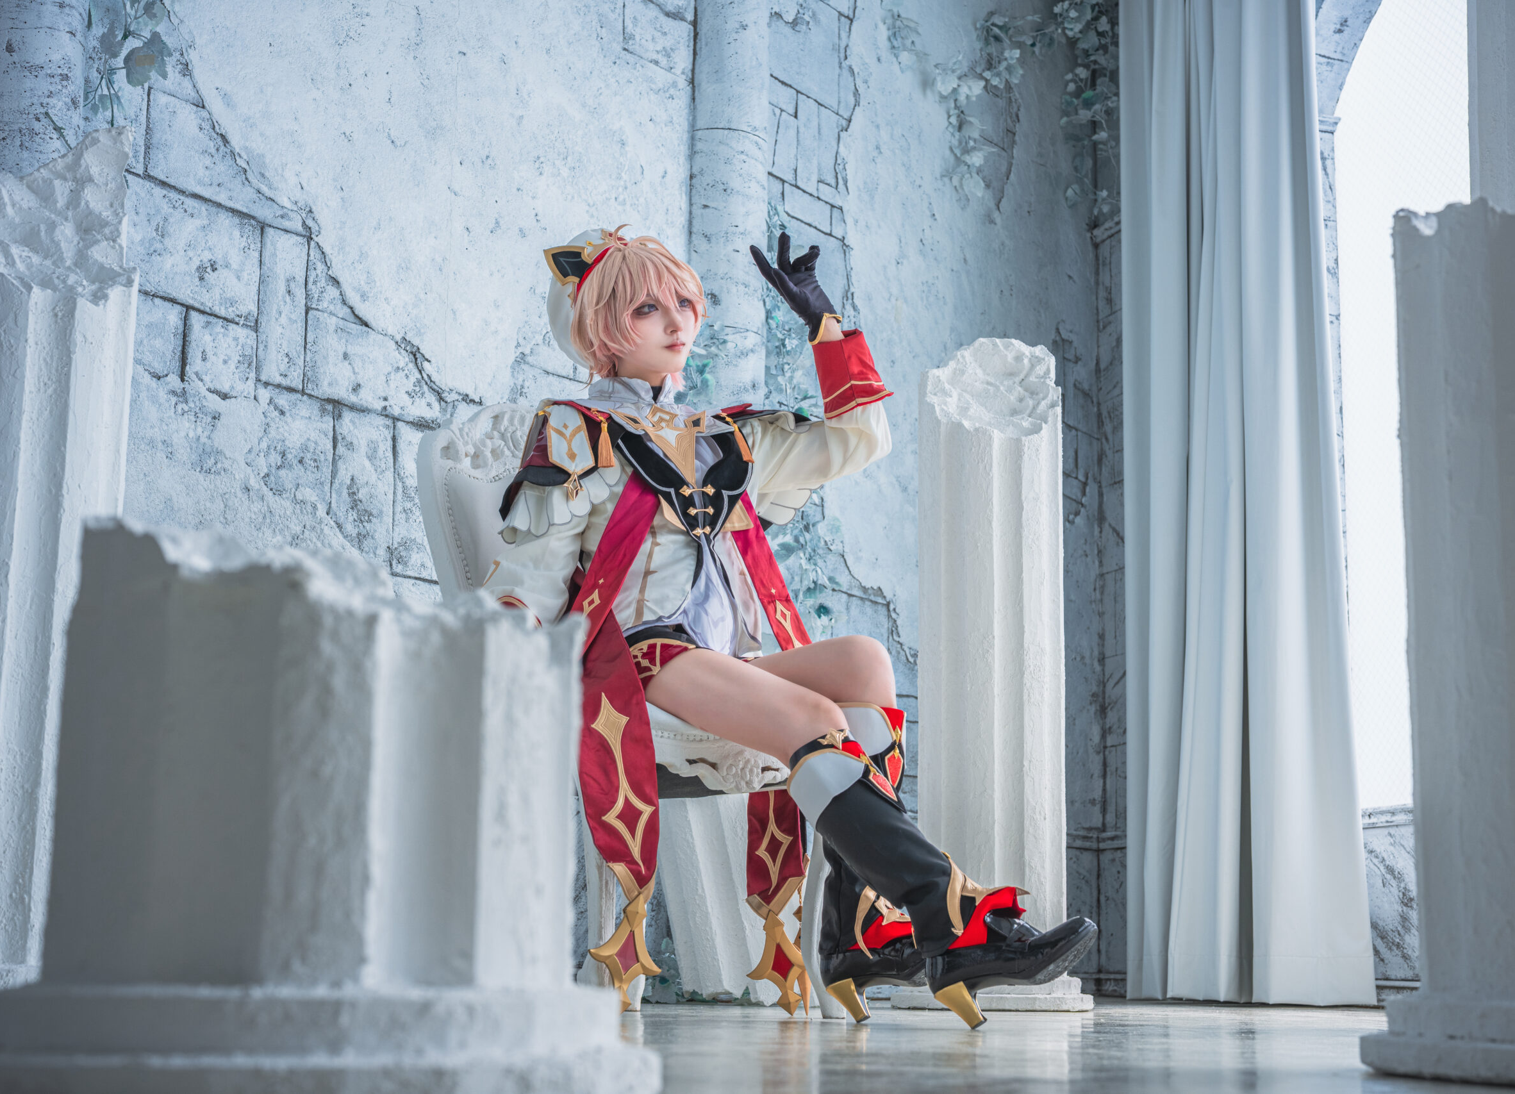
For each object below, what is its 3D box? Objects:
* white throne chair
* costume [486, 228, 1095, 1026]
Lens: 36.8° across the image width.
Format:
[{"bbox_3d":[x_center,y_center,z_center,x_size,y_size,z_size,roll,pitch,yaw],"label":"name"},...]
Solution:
[{"bbox_3d":[-0.220,0.233,3.820,0.610,1.090,0.650,9,-14,-38],"label":"white throne chair"},{"bbox_3d":[0.115,0.085,3.630,0.690,1.310,1.100,9,-14,-38],"label":"costume"}]

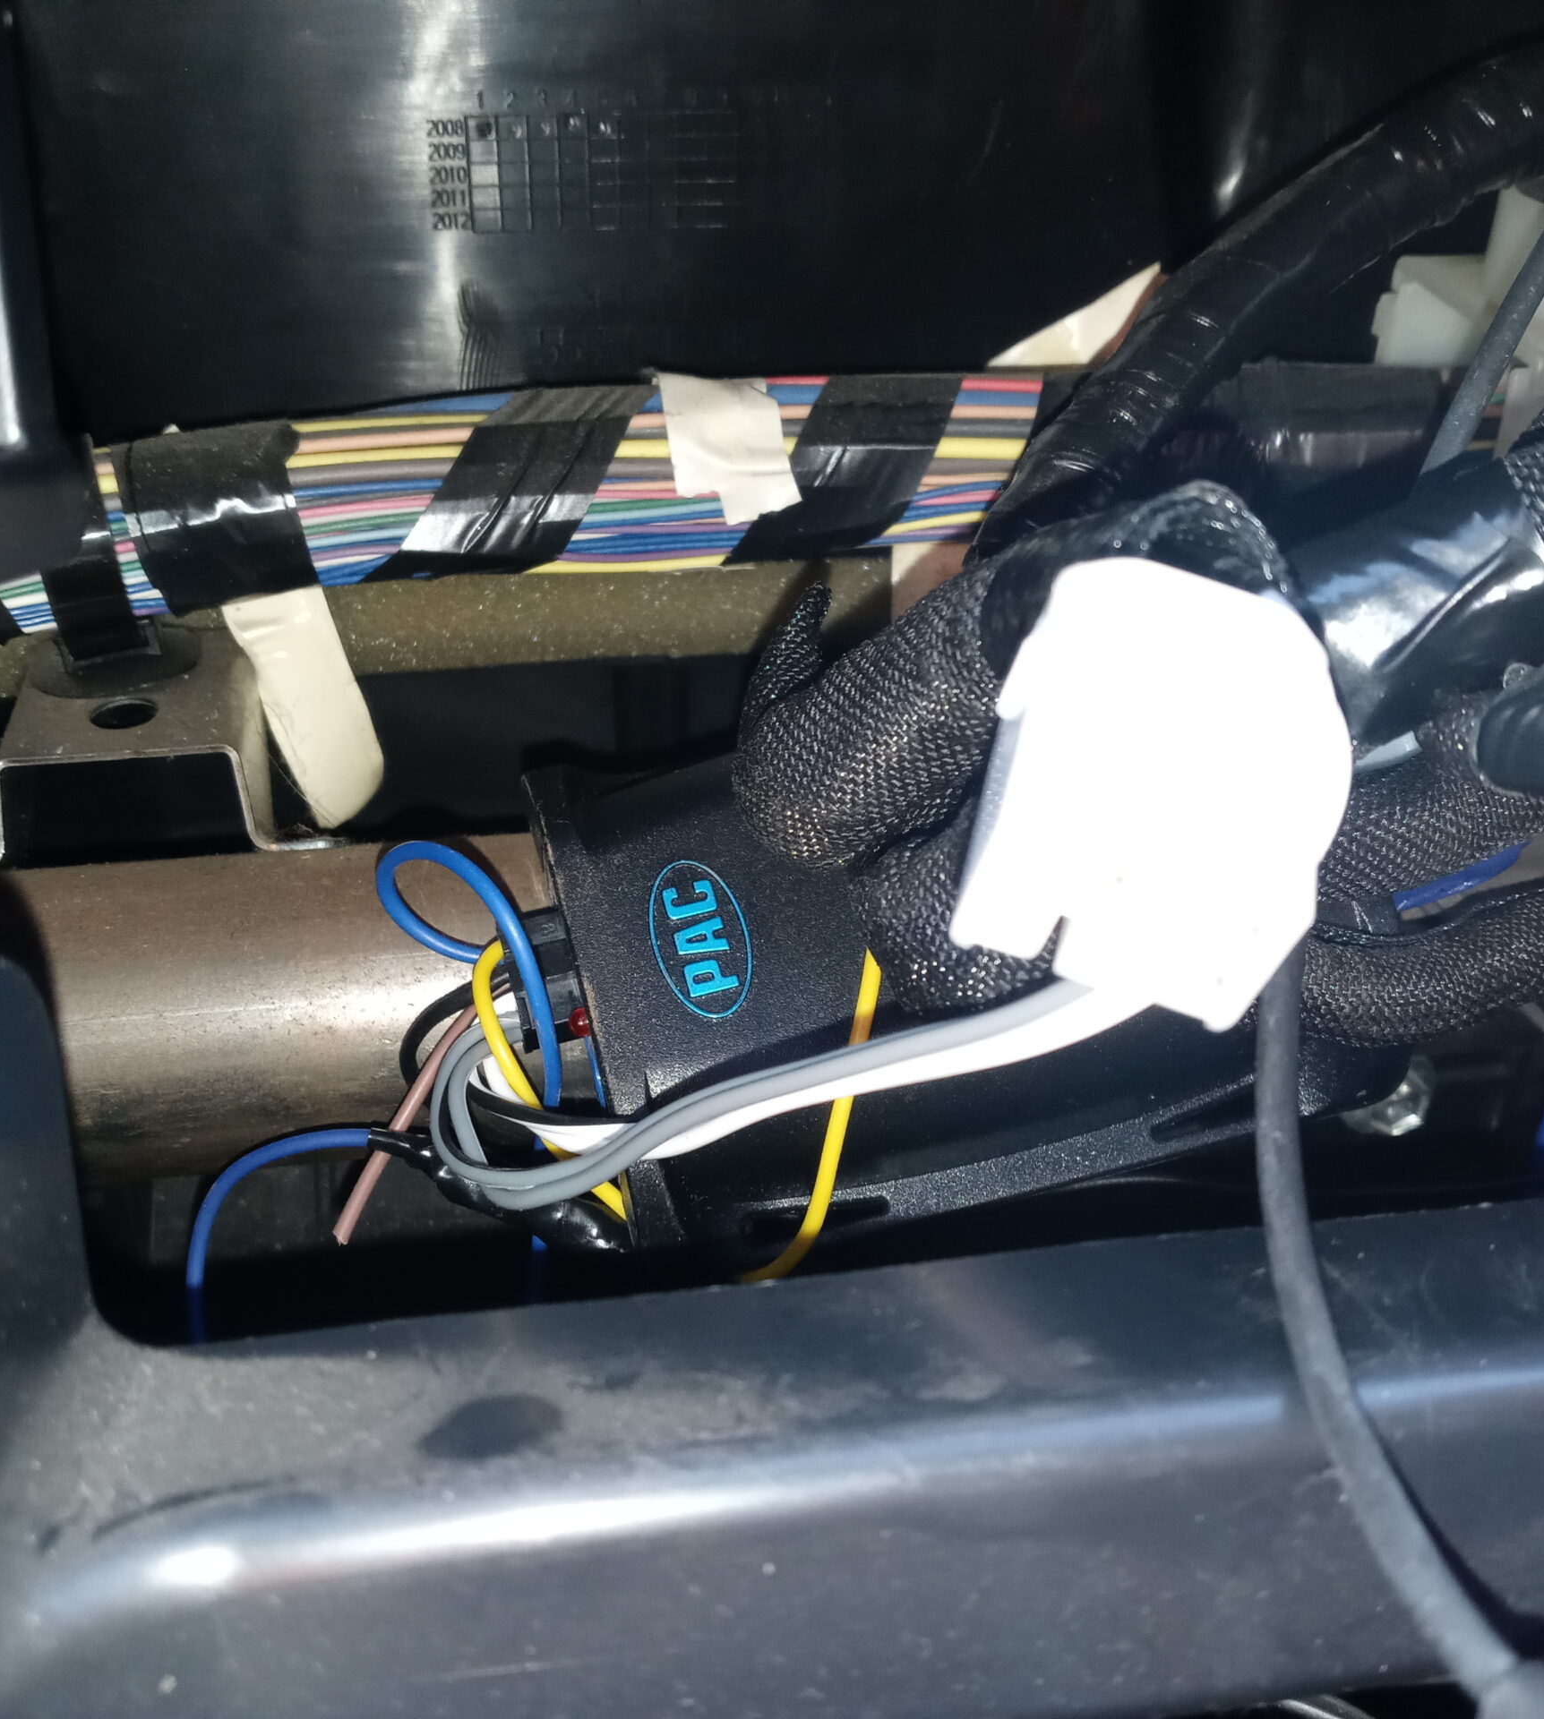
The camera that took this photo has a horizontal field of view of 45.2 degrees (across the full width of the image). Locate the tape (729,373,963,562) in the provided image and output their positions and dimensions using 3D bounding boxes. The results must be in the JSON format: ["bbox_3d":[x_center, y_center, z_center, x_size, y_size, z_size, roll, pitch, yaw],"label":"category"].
[{"bbox_3d":[0.012,-0.061,0.290,0.034,0.024,0.023,-5,34,-7],"label":"tape"}]

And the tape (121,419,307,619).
[{"bbox_3d":[-0.080,-0.050,0.270,0.025,0.024,0.022,-7,35,-10],"label":"tape"}]

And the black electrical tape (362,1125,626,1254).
[{"bbox_3d":[-0.037,0.045,0.250,0.036,0.009,0.008,22,36,0],"label":"black electrical tape"}]

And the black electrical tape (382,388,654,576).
[{"bbox_3d":[-0.038,-0.058,0.280,0.037,0.024,0.023,-5,34,-7],"label":"black electrical tape"}]

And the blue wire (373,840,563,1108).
[{"bbox_3d":[-0.040,0.015,0.241,0.024,0.032,0.016,-5,34,-7],"label":"blue wire"}]

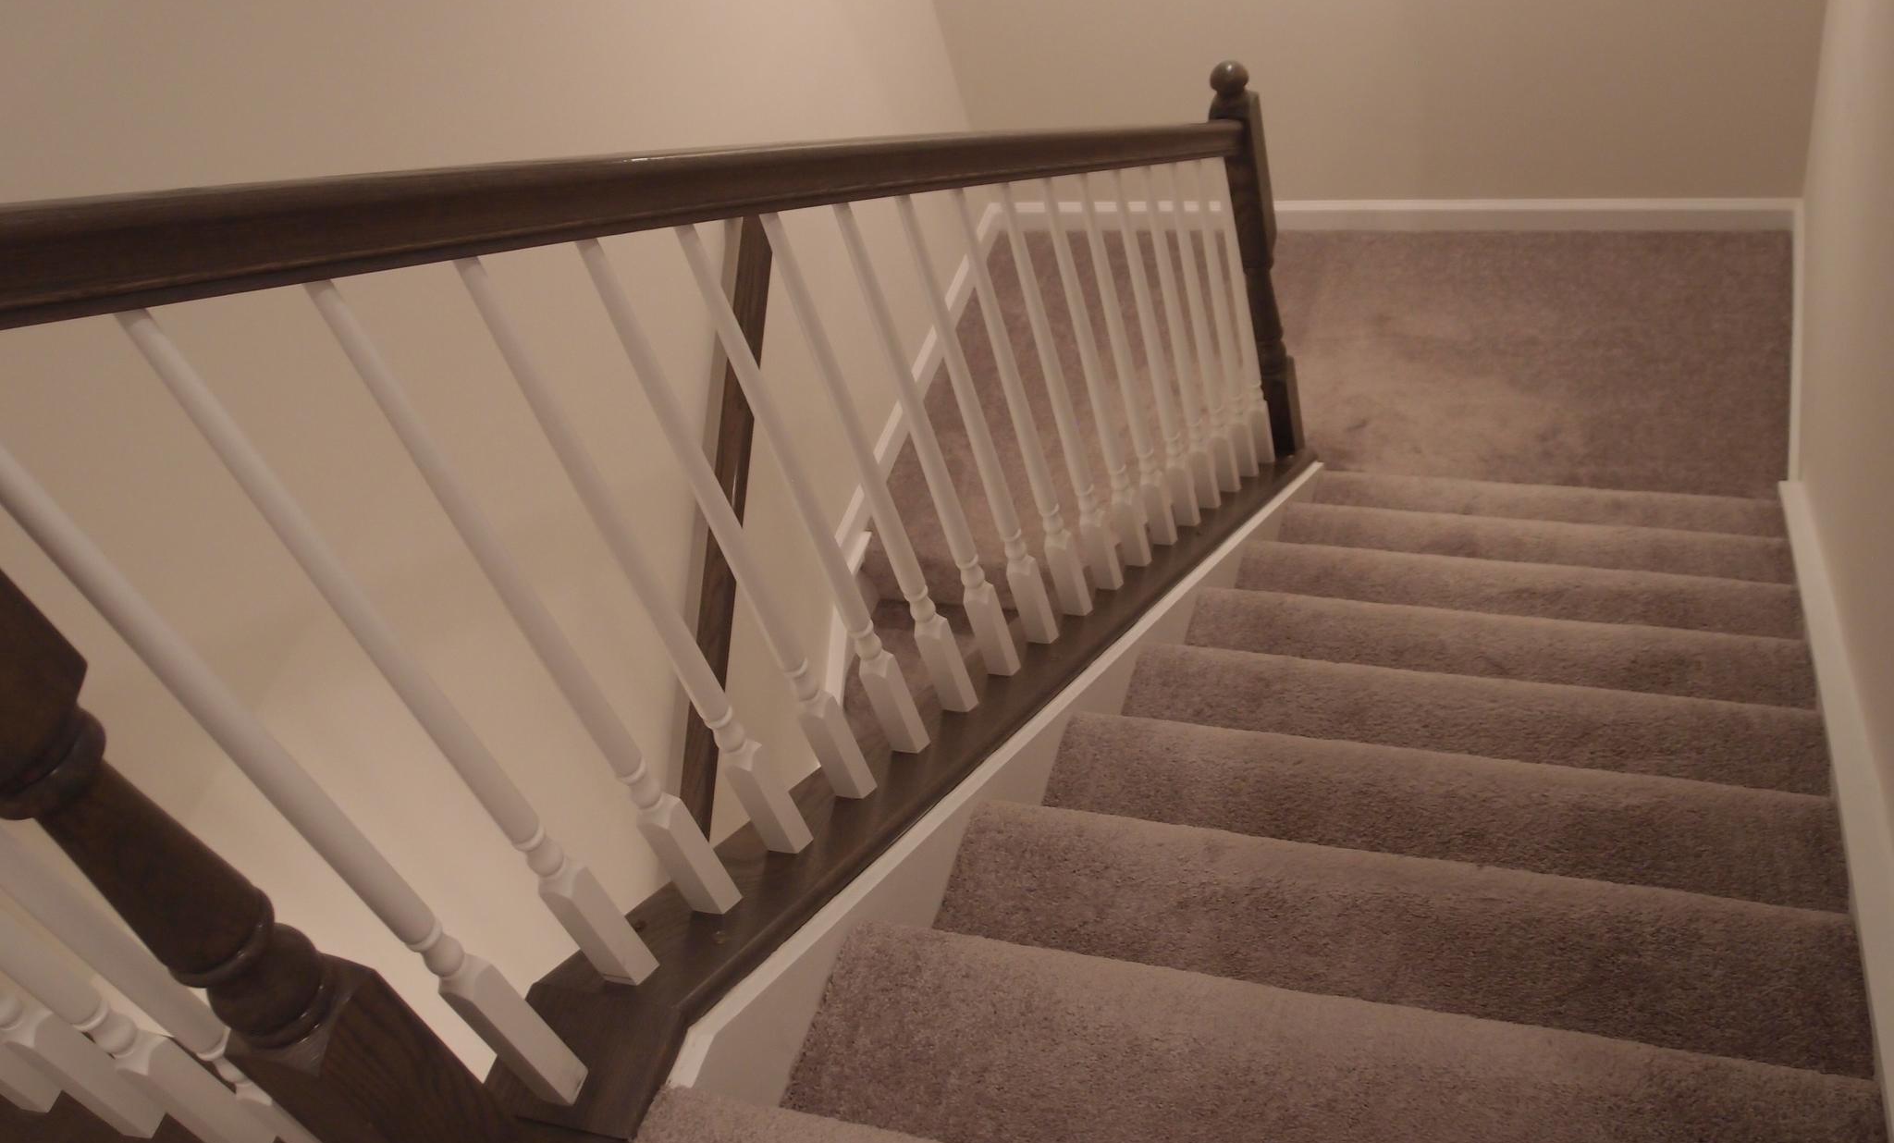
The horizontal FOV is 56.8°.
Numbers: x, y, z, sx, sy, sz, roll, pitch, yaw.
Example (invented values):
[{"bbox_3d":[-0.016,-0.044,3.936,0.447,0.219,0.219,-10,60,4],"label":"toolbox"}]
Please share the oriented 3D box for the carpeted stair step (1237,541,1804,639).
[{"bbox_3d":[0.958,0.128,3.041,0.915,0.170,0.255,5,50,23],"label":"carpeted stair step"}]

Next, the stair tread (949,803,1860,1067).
[{"bbox_3d":[0.414,0.424,1.792,0.906,0.045,0.296,5,50,23],"label":"stair tread"}]

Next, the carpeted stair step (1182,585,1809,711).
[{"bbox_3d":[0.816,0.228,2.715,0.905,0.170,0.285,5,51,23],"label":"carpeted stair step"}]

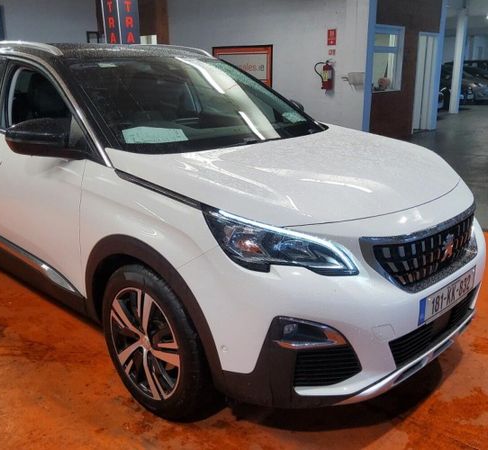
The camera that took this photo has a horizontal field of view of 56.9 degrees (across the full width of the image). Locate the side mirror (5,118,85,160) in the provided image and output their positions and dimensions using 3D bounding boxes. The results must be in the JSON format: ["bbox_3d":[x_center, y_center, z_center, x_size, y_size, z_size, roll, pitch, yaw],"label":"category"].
[{"bbox_3d":[-0.941,-0.397,2.094,0.270,0.180,0.200,-15,21,-43],"label":"side mirror"}]

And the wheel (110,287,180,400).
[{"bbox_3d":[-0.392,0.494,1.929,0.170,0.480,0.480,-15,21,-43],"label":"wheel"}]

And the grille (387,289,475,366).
[{"bbox_3d":[0.818,0.431,1.896,0.880,0.160,0.100,-15,21,-43],"label":"grille"}]

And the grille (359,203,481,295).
[{"bbox_3d":[0.803,0.092,1.851,1.000,0.280,0.170,-15,21,-43],"label":"grille"}]

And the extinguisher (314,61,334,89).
[{"bbox_3d":[1.329,-2.437,7.396,0.180,0.520,0.280,-14,21,-42],"label":"extinguisher"}]

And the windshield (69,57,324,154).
[{"bbox_3d":[-0.258,-0.705,2.614,1.420,0.180,0.900,-15,53,-43],"label":"windshield"}]

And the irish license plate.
[{"bbox_3d":[0.839,0.291,1.859,0.520,0.110,0.020,-15,19,-43],"label":"irish license plate"}]

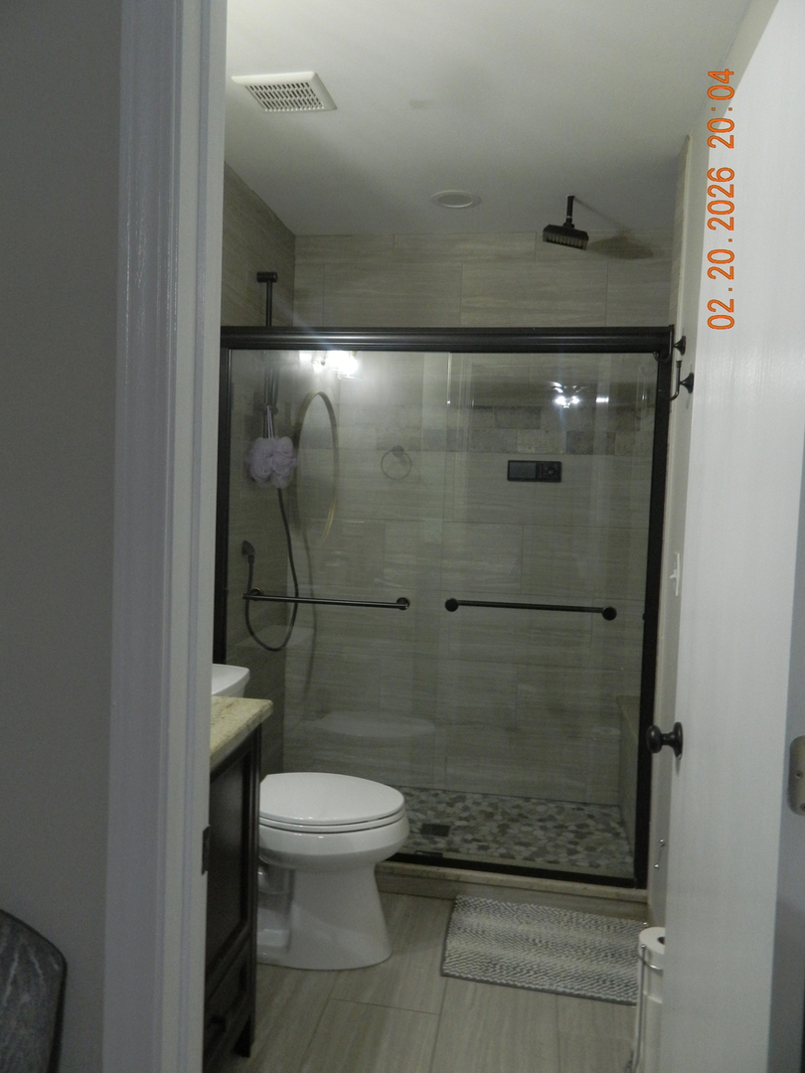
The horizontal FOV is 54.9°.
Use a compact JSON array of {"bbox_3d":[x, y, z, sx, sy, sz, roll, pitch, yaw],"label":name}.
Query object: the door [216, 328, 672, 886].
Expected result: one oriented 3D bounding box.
[{"bbox_3d":[0.093,0.222,2.645,1.504,1.832,0.079,2,4,9],"label":"door"}]

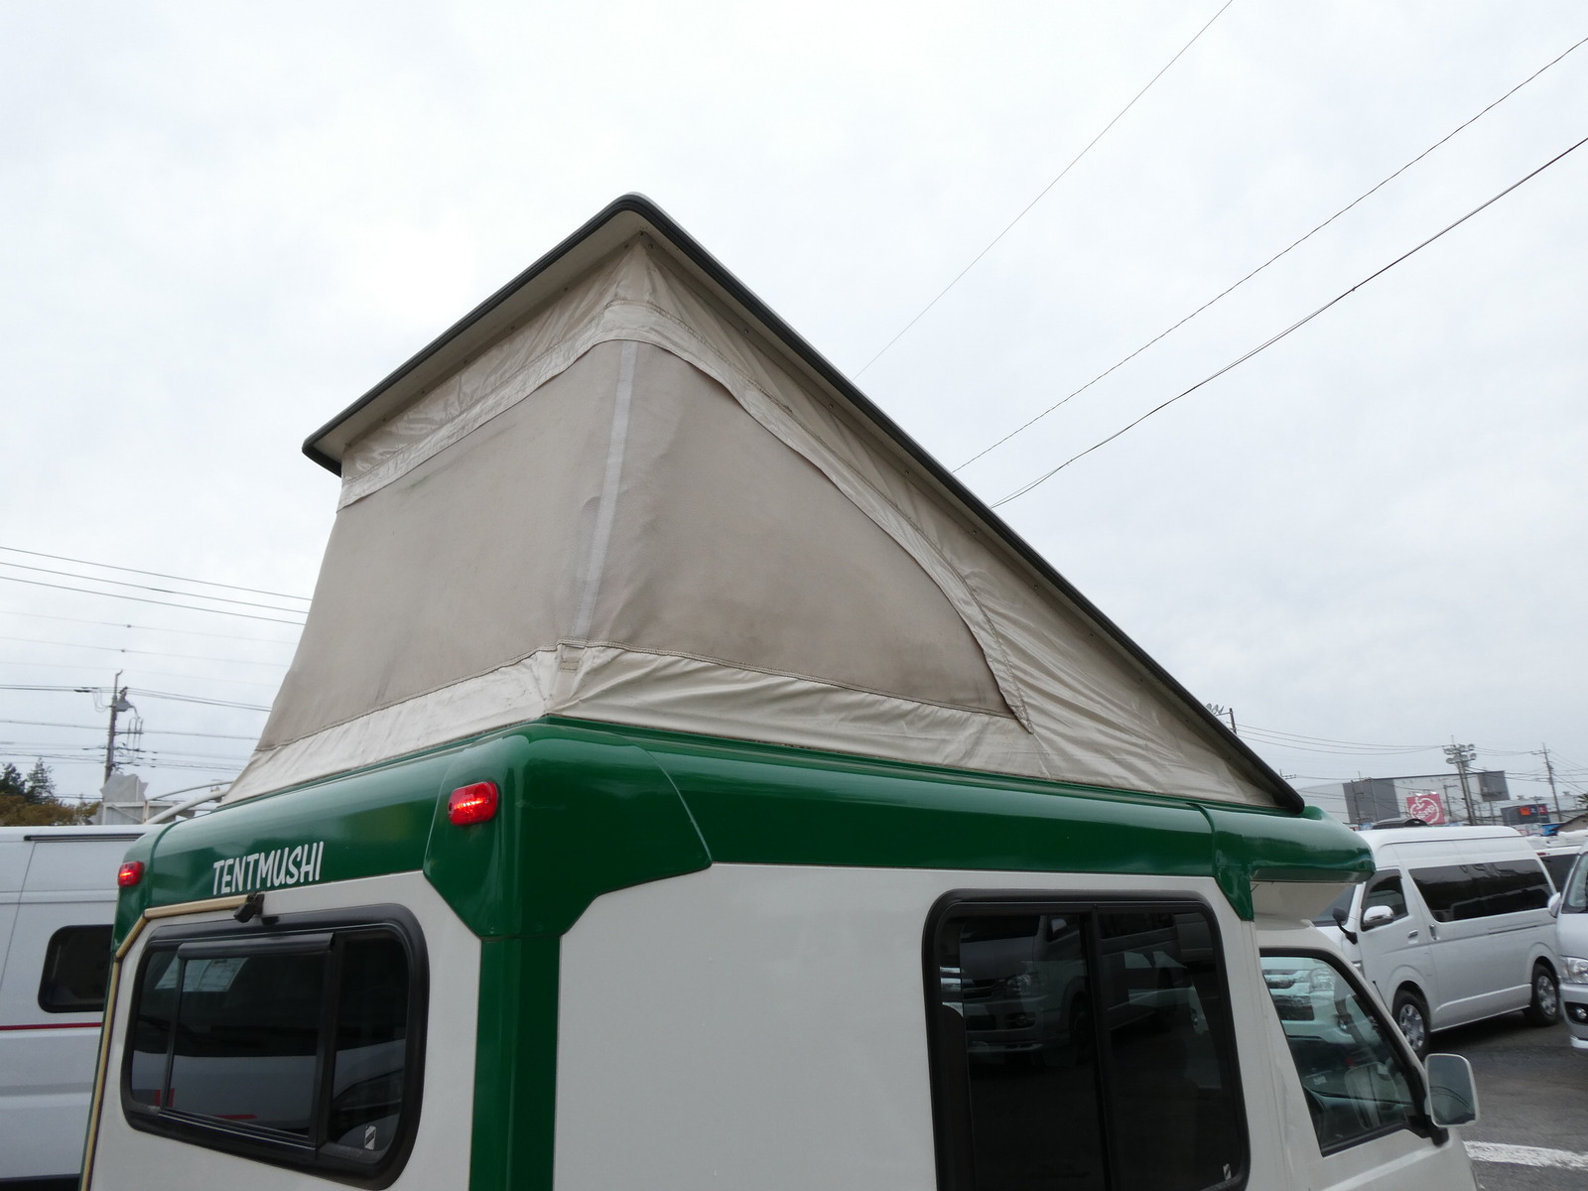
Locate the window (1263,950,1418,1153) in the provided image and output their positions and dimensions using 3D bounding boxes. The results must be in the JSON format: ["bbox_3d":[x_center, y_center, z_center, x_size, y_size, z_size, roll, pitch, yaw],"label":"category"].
[{"bbox_3d":[1.319,1.063,2.635,0.640,0.430,0.060,15,-24,-43],"label":"window"}]

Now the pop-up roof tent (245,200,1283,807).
[{"bbox_3d":[0.076,0.121,2.661,2.292,0.831,1.237,15,-24,-43],"label":"pop-up roof tent"}]

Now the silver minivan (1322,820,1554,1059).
[{"bbox_3d":[6.904,3.892,12.750,5.380,2.285,1.880,7,-17,-35],"label":"silver minivan"}]

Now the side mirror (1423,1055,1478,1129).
[{"bbox_3d":[1.643,1.243,2.753,0.070,0.180,0.135,10,-21,-35],"label":"side mirror"}]

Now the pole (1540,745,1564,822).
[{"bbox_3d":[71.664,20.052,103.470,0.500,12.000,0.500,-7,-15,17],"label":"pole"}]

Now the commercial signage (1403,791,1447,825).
[{"bbox_3d":[66.020,22.223,115.000,3.500,3.300,0.300,-14,-19,37],"label":"commercial signage"}]

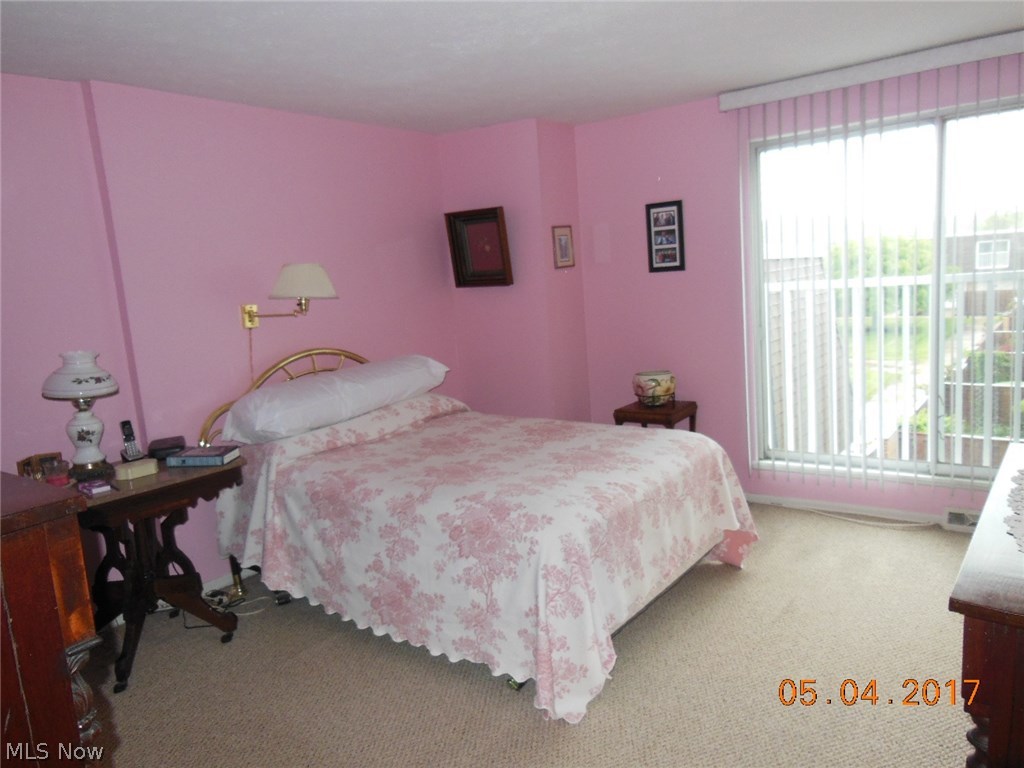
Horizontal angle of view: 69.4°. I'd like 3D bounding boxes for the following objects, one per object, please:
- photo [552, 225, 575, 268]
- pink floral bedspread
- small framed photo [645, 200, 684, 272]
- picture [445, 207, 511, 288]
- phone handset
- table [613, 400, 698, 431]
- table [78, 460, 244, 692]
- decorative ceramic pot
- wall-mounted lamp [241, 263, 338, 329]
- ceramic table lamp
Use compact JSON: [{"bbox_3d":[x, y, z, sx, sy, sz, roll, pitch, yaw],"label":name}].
[{"bbox_3d":[0.337,-0.879,4.746,0.020,0.260,0.215,2,11,37],"label":"photo"},{"bbox_3d":[-0.201,0.405,3.494,2.040,1.150,1.490,2,11,37],"label":"pink floral bedspread"},{"bbox_3d":[0.937,-0.903,4.542,0.238,0.418,0.020,2,11,37],"label":"small framed photo"},{"bbox_3d":[-0.221,-0.889,4.822,0.440,0.485,0.065,2,17,37],"label":"picture"},{"bbox_3d":[-1.723,0.265,3.365,0.095,0.180,0.075,2,11,37],"label":"phone handset"},{"bbox_3d":[0.892,0.439,4.529,0.395,0.605,0.370,2,11,37],"label":"table"},{"bbox_3d":[-1.583,0.768,3.115,0.590,0.760,0.770,2,11,37],"label":"table"},{"bbox_3d":[0.876,0.036,4.536,0.260,0.190,0.260,-4,9,1],"label":"decorative ceramic pot"},{"bbox_3d":[-1.091,-0.443,3.714,0.480,0.300,0.360,2,11,37],"label":"wall-mounted lamp"},{"bbox_3d":[-1.804,0.133,3.137,0.280,0.520,0.280,2,11,37],"label":"ceramic table lamp"}]

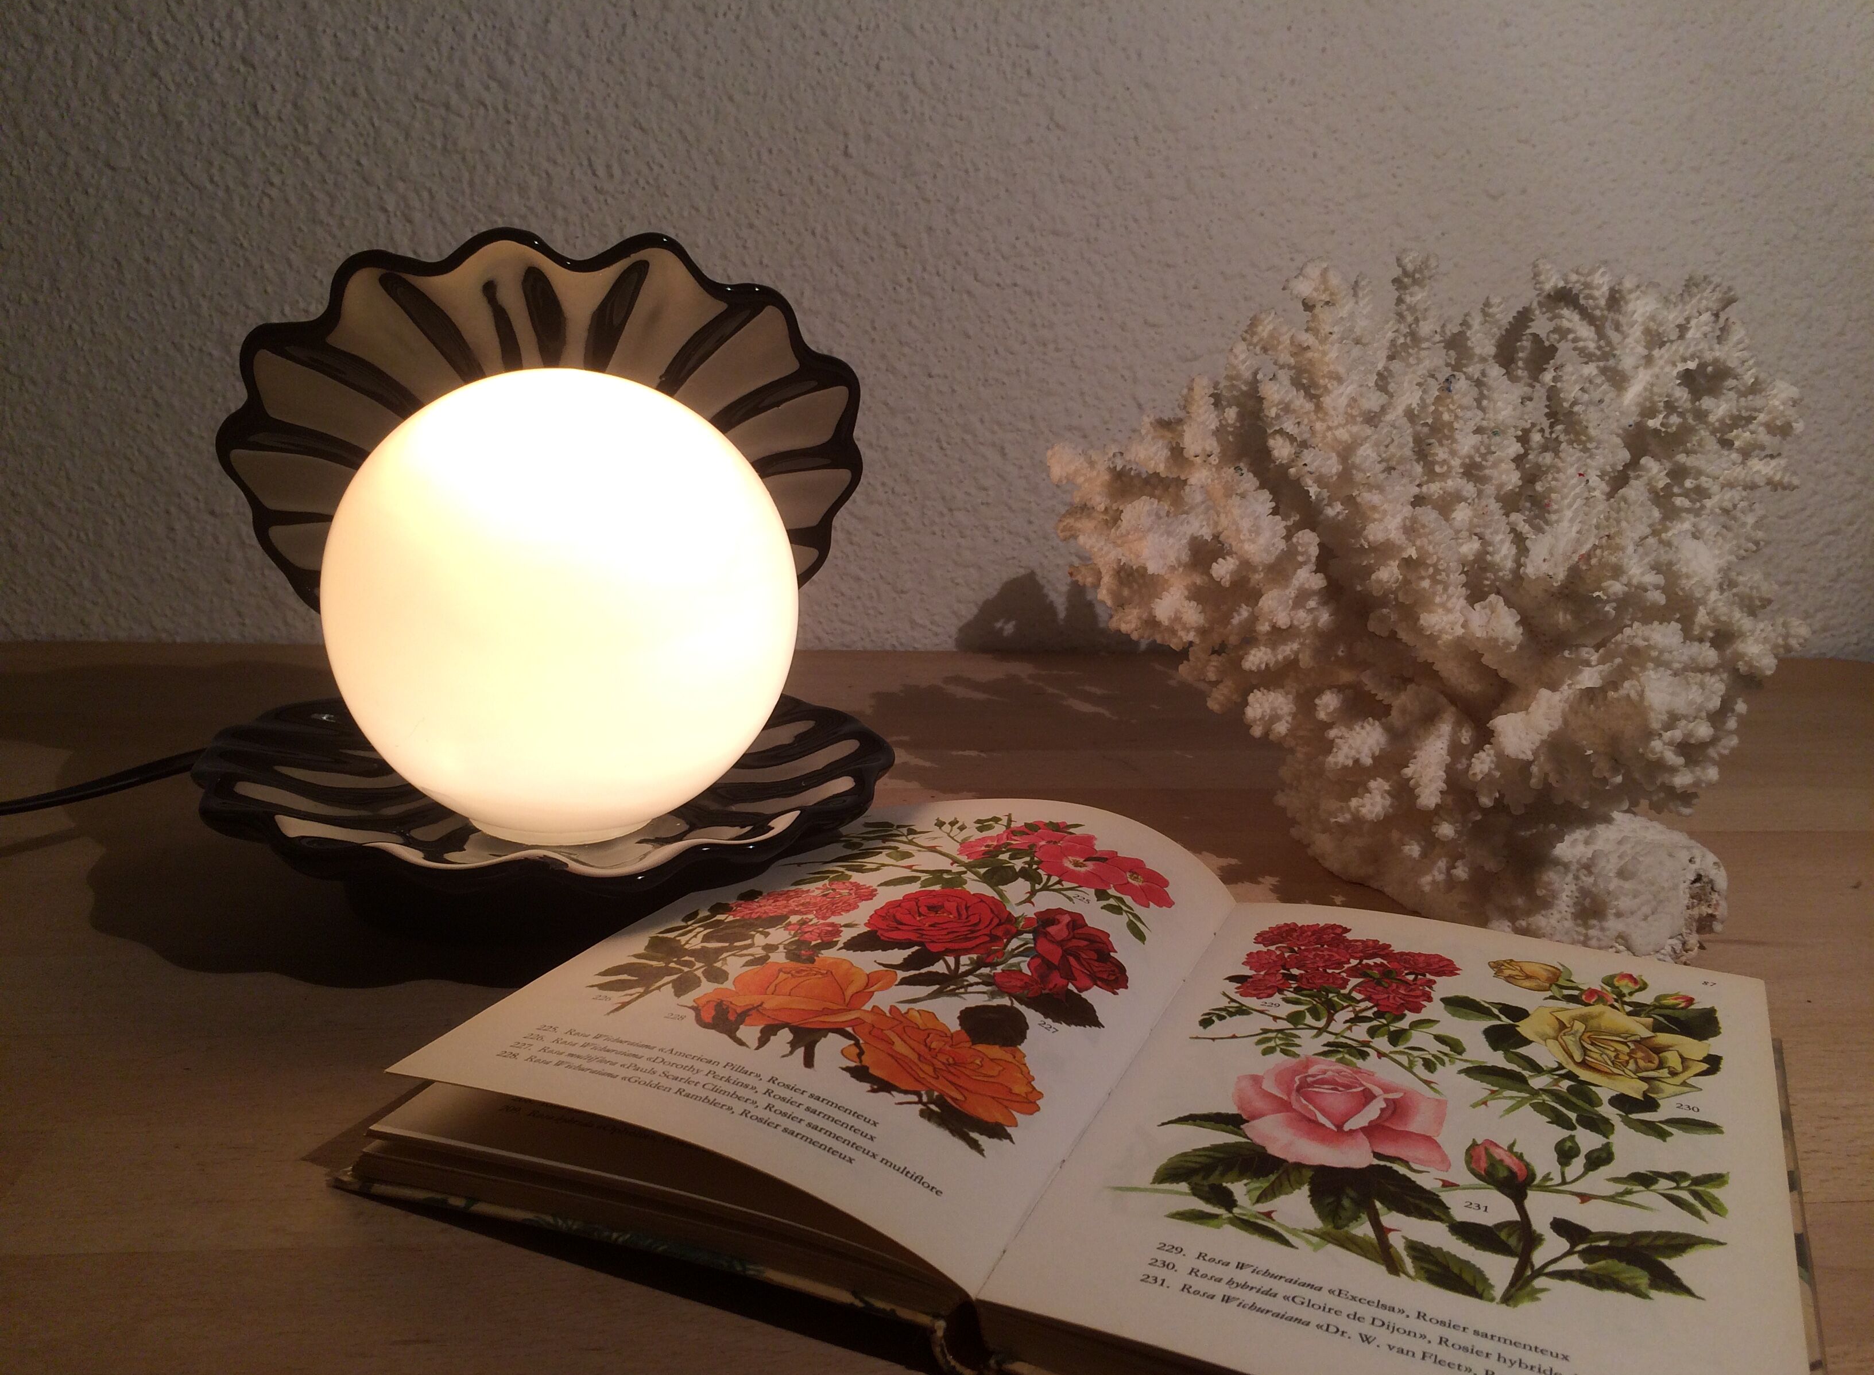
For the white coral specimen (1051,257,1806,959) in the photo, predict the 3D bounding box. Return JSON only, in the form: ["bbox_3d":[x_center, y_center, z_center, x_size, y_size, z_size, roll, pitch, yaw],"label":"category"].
[{"bbox_3d":[0.149,-0.031,0.472,0.224,0.190,0.160,4,17,6],"label":"white coral specimen"}]

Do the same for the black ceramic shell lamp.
[{"bbox_3d":[-0.116,-0.035,0.455,0.210,0.186,0.170,-2,17,-15],"label":"black ceramic shell lamp"}]

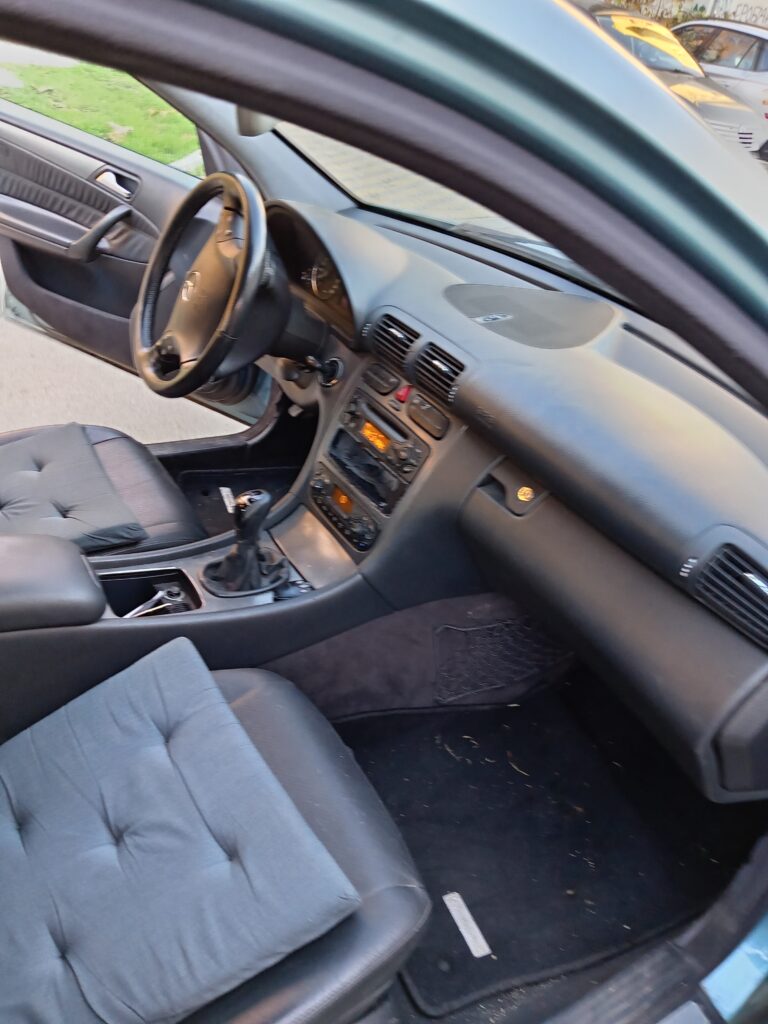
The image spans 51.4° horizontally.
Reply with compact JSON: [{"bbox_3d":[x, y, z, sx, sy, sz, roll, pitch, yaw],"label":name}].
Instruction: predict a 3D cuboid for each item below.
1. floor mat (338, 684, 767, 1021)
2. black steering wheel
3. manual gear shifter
[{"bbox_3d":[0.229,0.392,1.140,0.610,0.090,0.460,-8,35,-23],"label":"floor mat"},{"bbox_3d":[-0.283,-0.369,1.361,0.130,0.385,0.385,15,20,-42],"label":"black steering wheel"},{"bbox_3d":[-0.203,0.039,1.183,0.138,0.165,0.101,-13,37,-29],"label":"manual gear shifter"}]

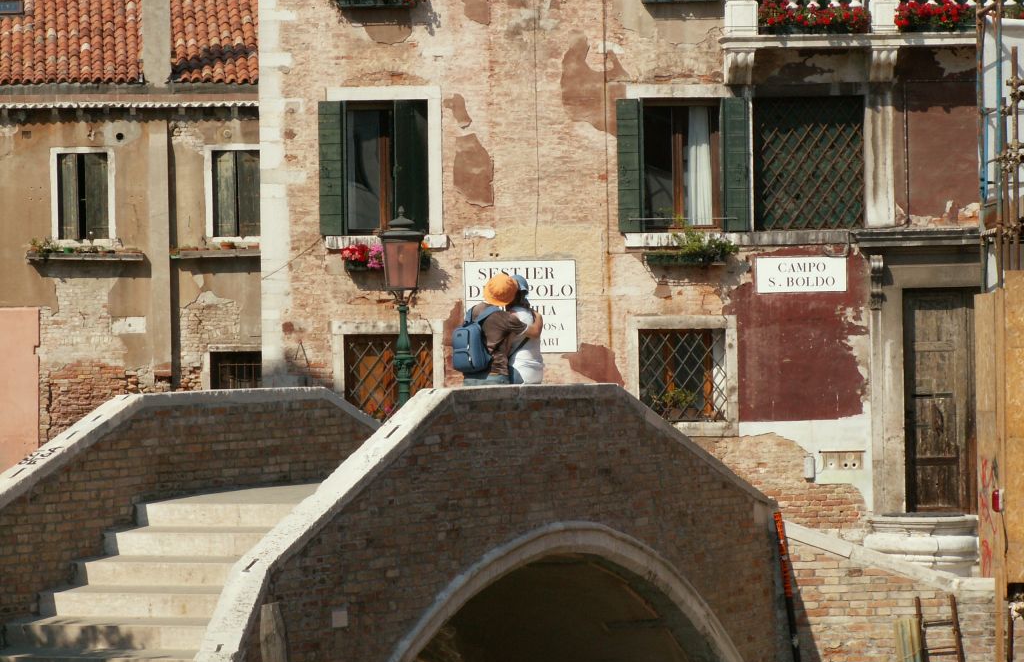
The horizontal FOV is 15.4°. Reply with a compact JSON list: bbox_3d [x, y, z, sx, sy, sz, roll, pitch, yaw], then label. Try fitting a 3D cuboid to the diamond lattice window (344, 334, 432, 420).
[{"bbox_3d":[-1.532,0.589,46.986,1.092,1.117,0.100,-1,2,-3],"label":"diamond lattice window"}]

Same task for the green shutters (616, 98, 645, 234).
[{"bbox_3d":[1.469,-2.052,46.939,0.347,1.686,0.090,-1,2,-3],"label":"green shutters"}]

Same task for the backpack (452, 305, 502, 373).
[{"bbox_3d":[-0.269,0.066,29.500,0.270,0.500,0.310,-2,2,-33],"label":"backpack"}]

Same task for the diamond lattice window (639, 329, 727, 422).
[{"bbox_3d":[2.124,0.554,47.179,1.096,1.146,0.100,-1,2,-3],"label":"diamond lattice window"}]

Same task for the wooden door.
[{"bbox_3d":[5.370,0.878,47.510,0.941,2.823,0.100,-1,2,-3],"label":"wooden door"}]

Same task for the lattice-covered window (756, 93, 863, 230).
[{"bbox_3d":[3.707,-2.087,47.186,1.371,1.695,0.100,-1,2,-3],"label":"lattice-covered window"}]

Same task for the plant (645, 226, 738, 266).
[{"bbox_3d":[2.213,-1.047,46.937,1.190,0.521,0.320,-1,2,-3],"label":"plant"}]

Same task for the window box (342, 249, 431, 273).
[{"bbox_3d":[-1.549,-0.870,46.743,1.086,0.321,0.260,-1,2,-3],"label":"window box"}]

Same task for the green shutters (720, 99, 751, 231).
[{"bbox_3d":[2.775,-2.055,47.008,0.372,1.688,0.090,-1,2,-3],"label":"green shutters"}]

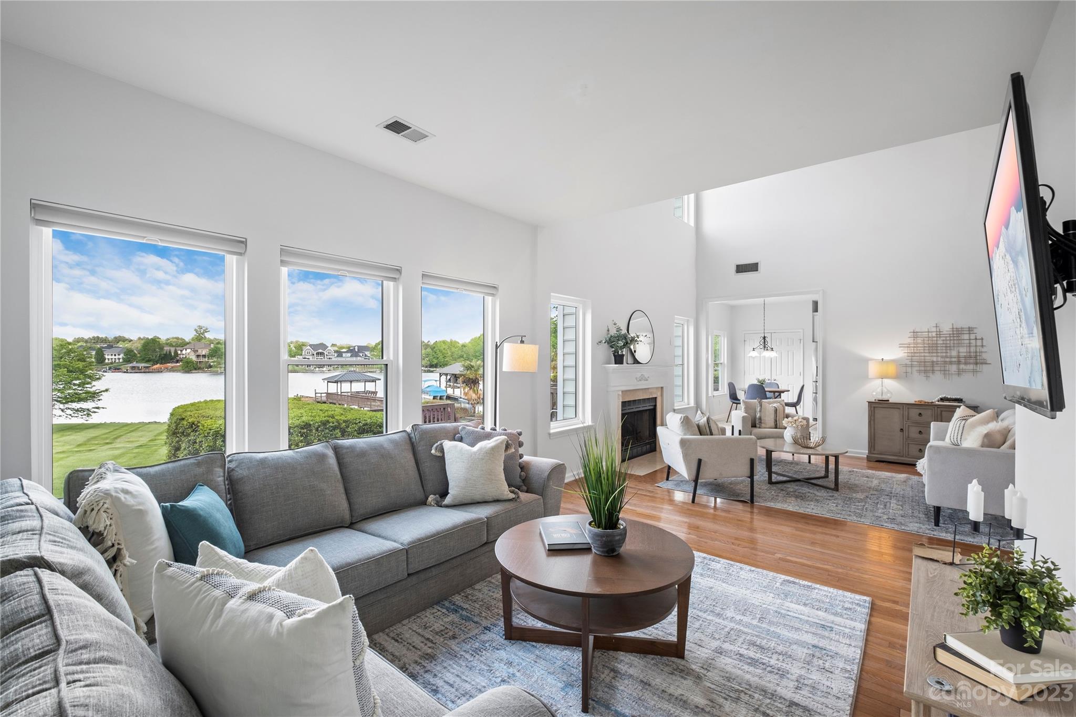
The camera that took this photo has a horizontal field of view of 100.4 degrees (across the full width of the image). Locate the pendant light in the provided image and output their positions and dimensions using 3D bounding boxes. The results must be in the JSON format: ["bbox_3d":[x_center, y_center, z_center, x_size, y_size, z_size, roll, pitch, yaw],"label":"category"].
[{"bbox_3d":[4.820,-0.635,9.550,0.580,1.260,0.580,0,0,39],"label":"pendant light"}]

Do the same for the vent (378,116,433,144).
[{"bbox_3d":[-0.800,-1.378,2.735,0.190,0.020,0.300,0,0,41],"label":"vent"}]

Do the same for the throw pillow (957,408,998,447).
[{"bbox_3d":[3.870,0.710,3.930,0.160,0.440,0.430,22,3,6],"label":"throw pillow"}]

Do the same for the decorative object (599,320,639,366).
[{"bbox_3d":[0.981,-0.188,5.420,0.440,0.540,0.500,0,0,41],"label":"decorative object"}]

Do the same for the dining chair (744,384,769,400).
[{"bbox_3d":[4.590,0.957,9.280,0.450,0.855,0.530,0,0,39],"label":"dining chair"}]

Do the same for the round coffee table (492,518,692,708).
[{"bbox_3d":[0.256,1.110,2.100,0.900,0.470,0.900,0,0,0],"label":"round coffee table"}]

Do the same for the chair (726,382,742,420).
[{"bbox_3d":[4.450,0.957,9.800,0.530,0.855,0.450,0,0,39],"label":"chair"}]

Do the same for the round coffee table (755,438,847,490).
[{"bbox_3d":[2.970,1.187,5.090,0.900,0.397,0.900,0,0,39],"label":"round coffee table"}]

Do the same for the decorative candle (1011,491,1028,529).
[{"bbox_3d":[1.889,0.596,1.760,0.043,0.145,0.043,0,0,41],"label":"decorative candle"}]

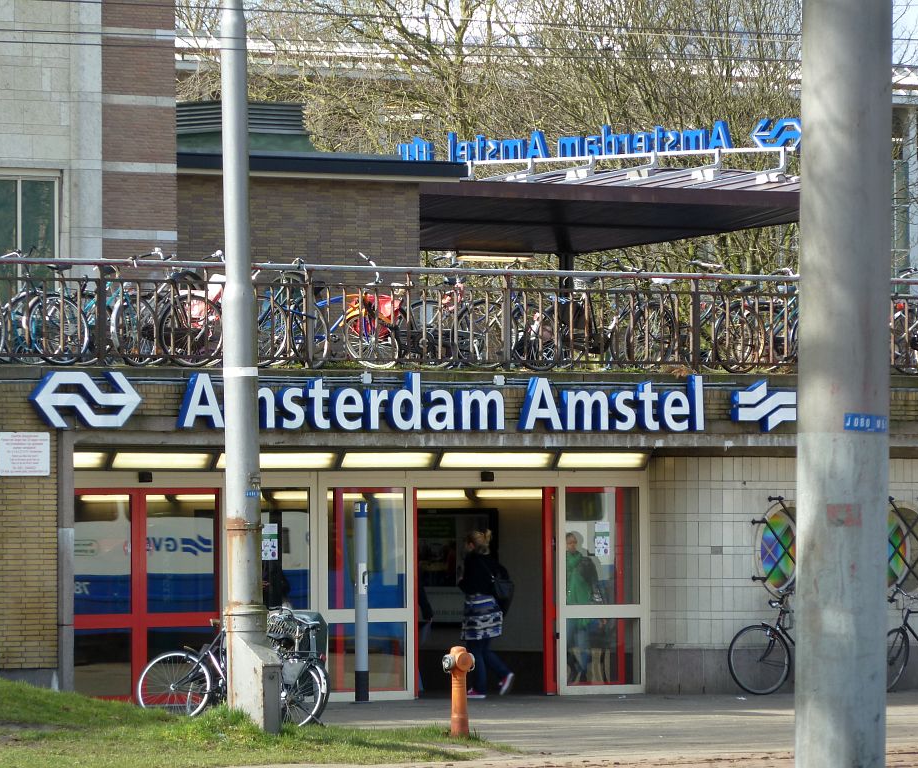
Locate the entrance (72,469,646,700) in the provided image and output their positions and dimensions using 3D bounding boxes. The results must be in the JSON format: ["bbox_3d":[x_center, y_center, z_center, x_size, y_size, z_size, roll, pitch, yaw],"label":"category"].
[{"bbox_3d":[-0.925,1.998,76.437,7.736,2.302,0.400,0,-1,-42],"label":"entrance"}]

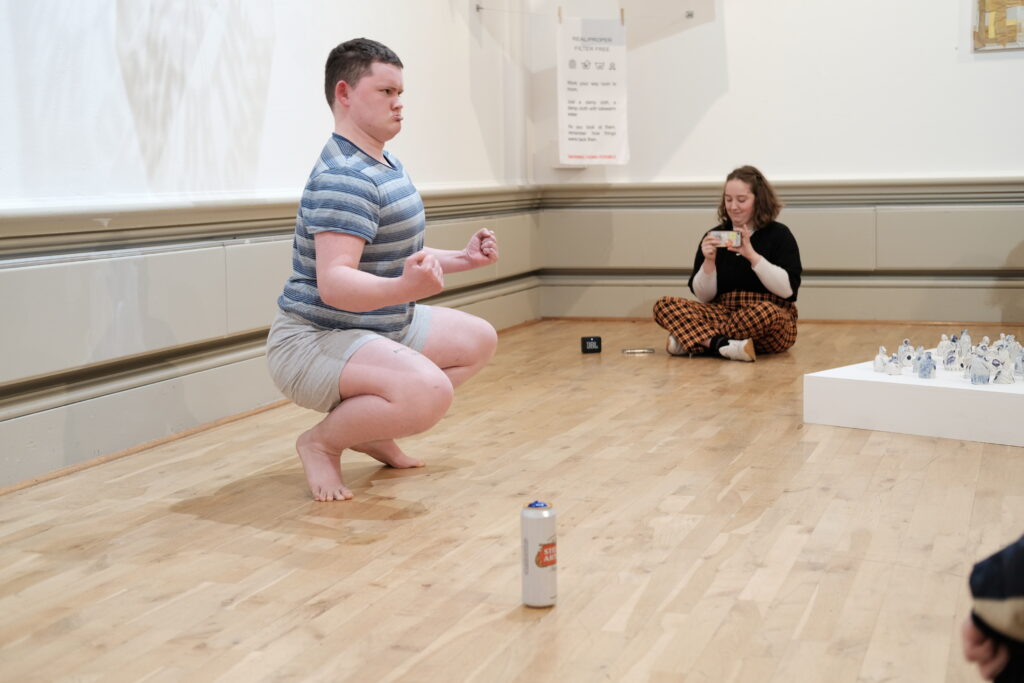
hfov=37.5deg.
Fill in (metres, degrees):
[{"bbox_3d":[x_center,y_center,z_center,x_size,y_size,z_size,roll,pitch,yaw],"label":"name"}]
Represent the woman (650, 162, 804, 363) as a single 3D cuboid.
[{"bbox_3d":[0.982,-0.358,6.604,0.640,0.820,0.570,2,7,28],"label":"woman"}]

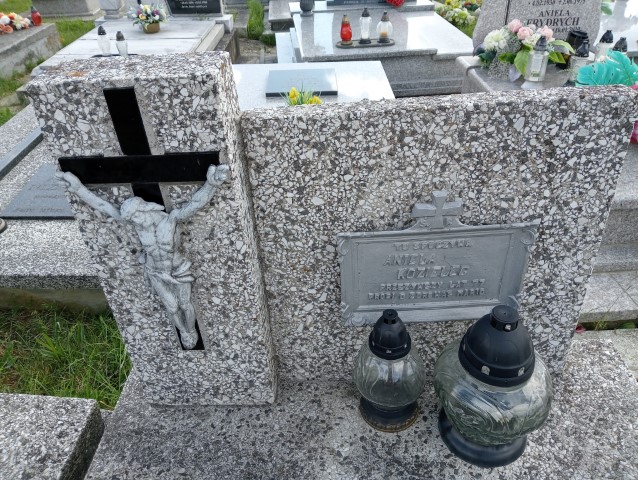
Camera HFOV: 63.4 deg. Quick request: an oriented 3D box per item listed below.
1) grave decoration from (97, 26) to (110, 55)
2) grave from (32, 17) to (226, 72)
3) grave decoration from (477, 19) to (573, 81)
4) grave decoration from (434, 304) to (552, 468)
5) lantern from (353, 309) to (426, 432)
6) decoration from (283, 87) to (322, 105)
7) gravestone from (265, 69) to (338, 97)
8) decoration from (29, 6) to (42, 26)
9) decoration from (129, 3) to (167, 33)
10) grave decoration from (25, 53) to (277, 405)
[{"bbox_3d":[-1.615,-1.486,3.858,0.088,0.204,0.088,-1,34,3],"label":"grave decoration"},{"bbox_3d":[-1.444,-1.521,4.363,1.187,0.400,1.691,-4,34,-2],"label":"grave"},{"bbox_3d":[1.171,-1.080,2.920,0.494,0.281,0.300,-1,34,3],"label":"grave decoration"},{"bbox_3d":[0.318,0.251,0.953,0.211,0.308,0.211,-3,34,3],"label":"grave decoration"},{"bbox_3d":[0.142,0.244,1.021,0.143,0.266,0.143,-3,34,3],"label":"lantern"},{"bbox_3d":[-0.086,-0.703,2.560,0.180,0.136,0.130,-1,34,3],"label":"decoration"},{"bbox_3d":[-0.096,-0.912,3.004,0.400,0.026,0.350,1,38,7],"label":"gravestone"},{"bbox_3d":[-2.934,-2.310,5.329,0.100,0.183,0.100,-1,34,3],"label":"decoration"},{"bbox_3d":[-1.509,-1.965,4.555,0.304,0.206,0.264,-1,34,3],"label":"decoration"},{"bbox_3d":[-0.255,0.041,0.968,0.280,0.711,0.126,-3,34,3],"label":"grave decoration"}]

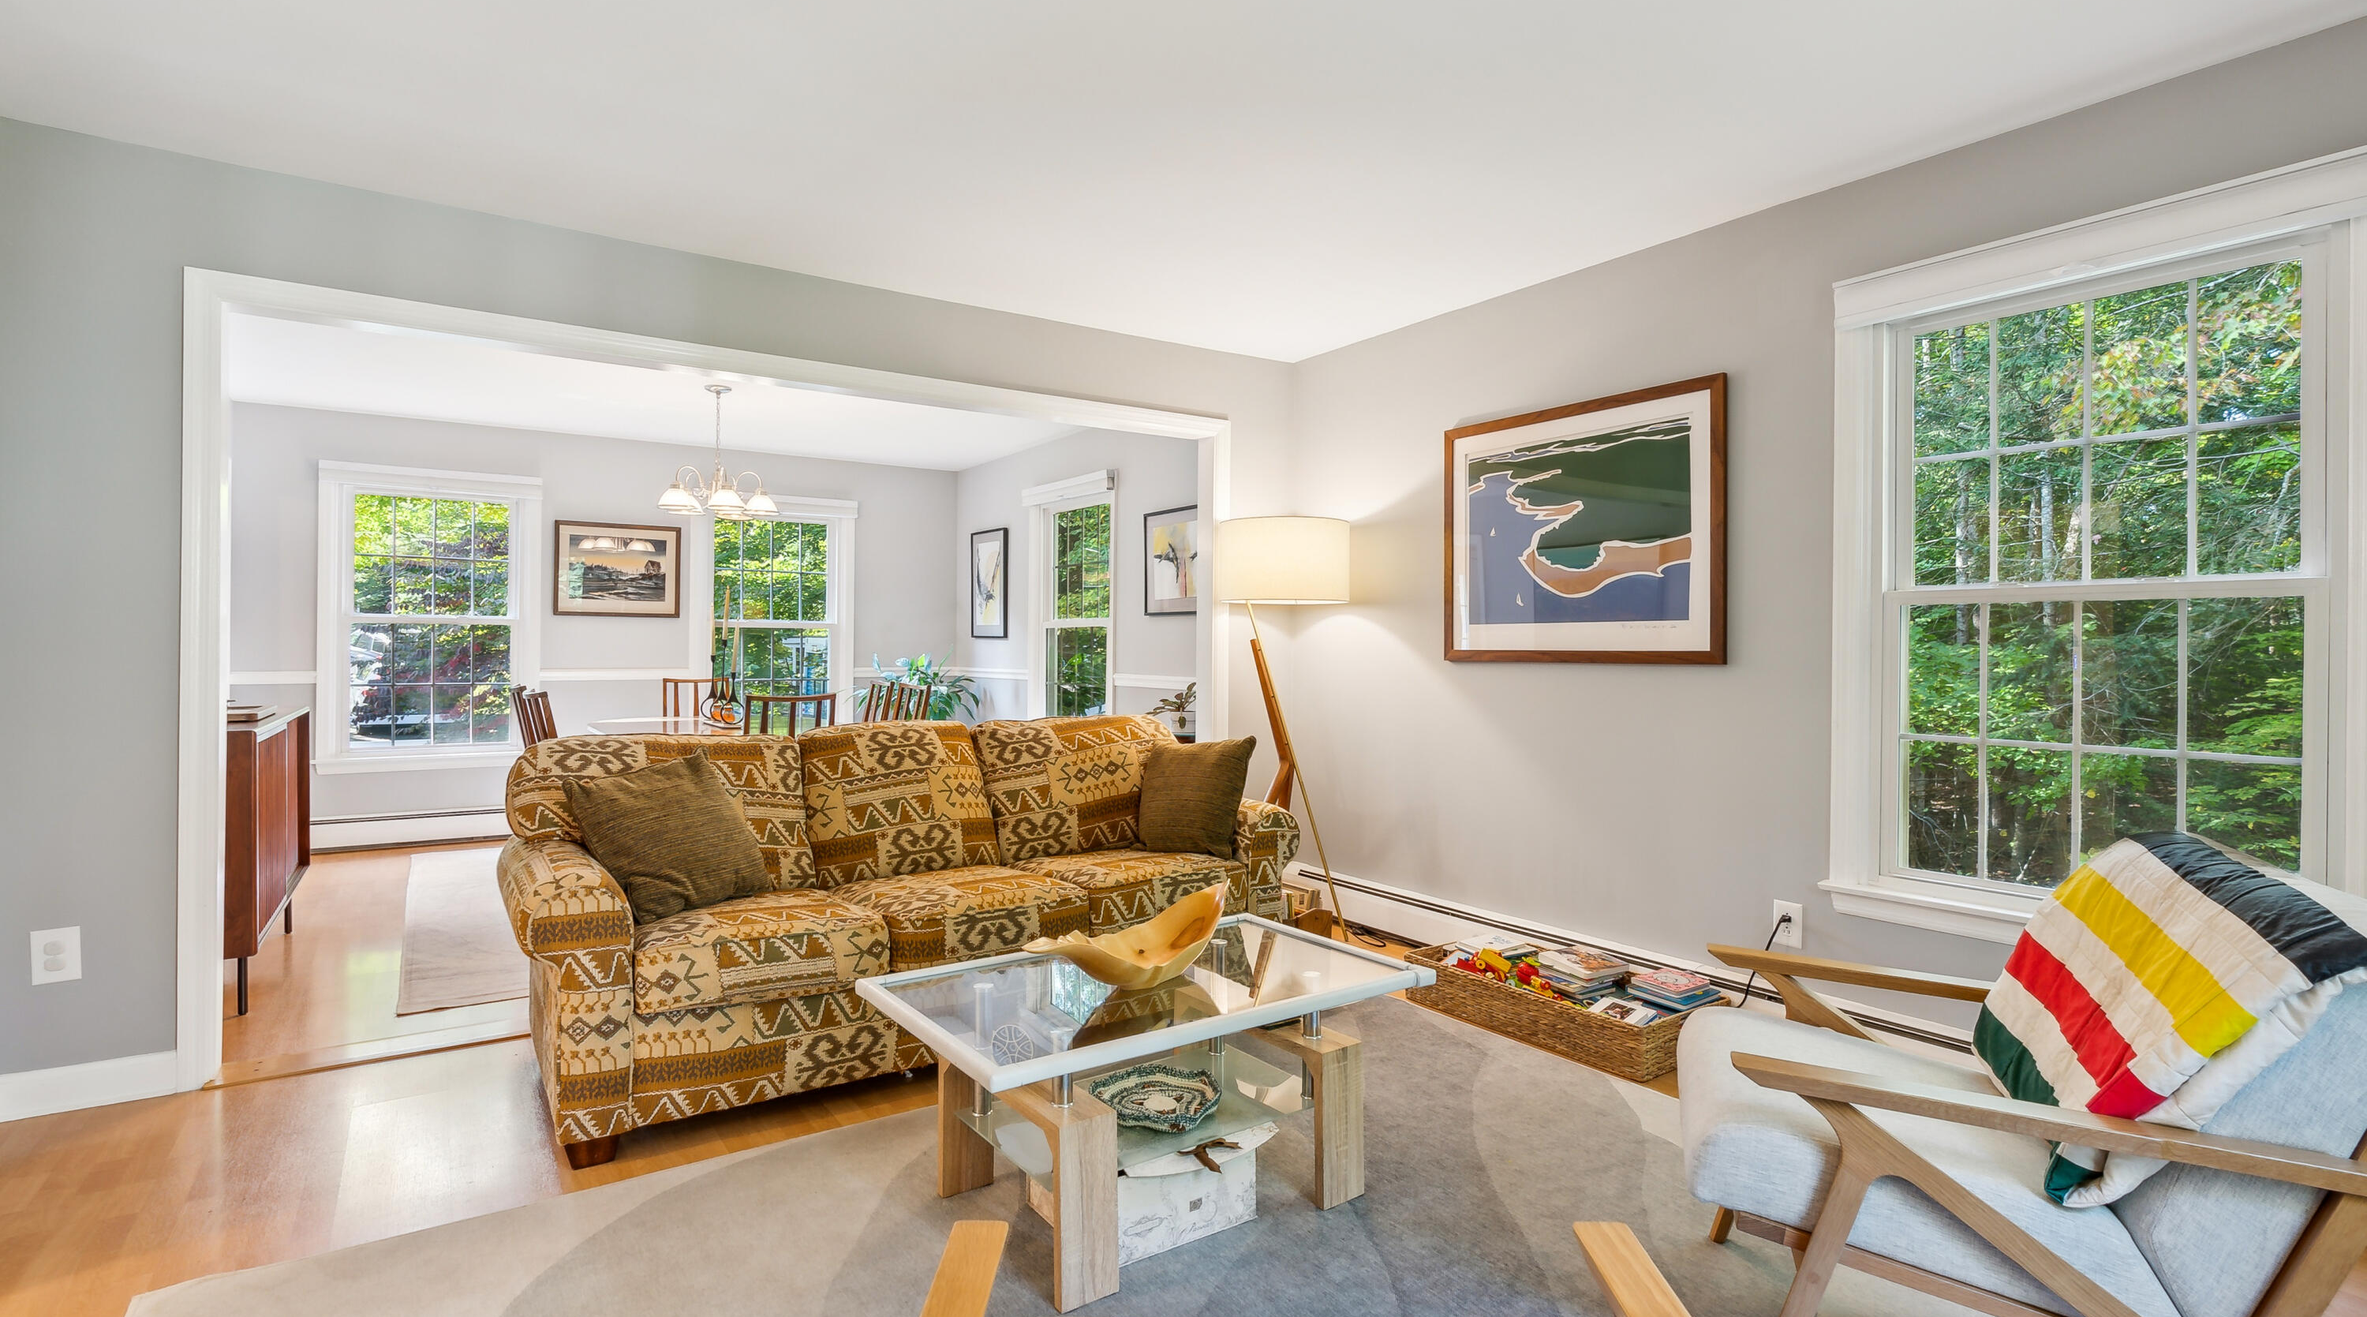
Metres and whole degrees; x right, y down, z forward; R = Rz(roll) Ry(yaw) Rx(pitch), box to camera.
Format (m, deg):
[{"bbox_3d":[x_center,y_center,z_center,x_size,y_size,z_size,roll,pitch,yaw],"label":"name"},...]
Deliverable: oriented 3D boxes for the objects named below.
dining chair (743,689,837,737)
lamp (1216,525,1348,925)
[{"bbox_3d":[-1.678,0.614,4.380,0.460,0.940,0.520,0,0,-35],"label":"dining chair"},{"bbox_3d":[0.400,0.269,4.000,0.540,1.610,0.520,0,1,20],"label":"lamp"}]

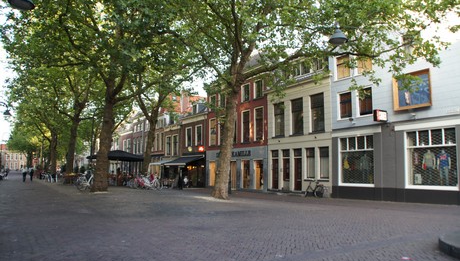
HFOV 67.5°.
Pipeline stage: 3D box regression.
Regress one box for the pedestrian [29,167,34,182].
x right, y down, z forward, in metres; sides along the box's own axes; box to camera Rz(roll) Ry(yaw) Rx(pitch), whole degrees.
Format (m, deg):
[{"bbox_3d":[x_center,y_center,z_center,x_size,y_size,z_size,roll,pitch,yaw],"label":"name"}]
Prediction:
[{"bbox_3d":[-22.329,4.889,38.800,0.500,1.720,0.380,5,-8,-32],"label":"pedestrian"}]

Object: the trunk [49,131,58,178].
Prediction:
[{"bbox_3d":[-21.134,3.189,41.355,0.800,5.950,0.750,1,-7,0],"label":"trunk"}]

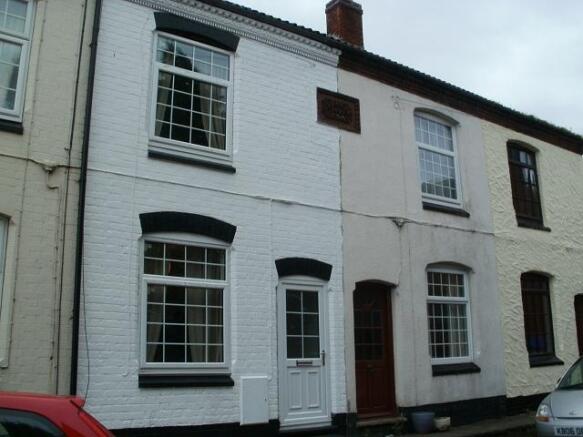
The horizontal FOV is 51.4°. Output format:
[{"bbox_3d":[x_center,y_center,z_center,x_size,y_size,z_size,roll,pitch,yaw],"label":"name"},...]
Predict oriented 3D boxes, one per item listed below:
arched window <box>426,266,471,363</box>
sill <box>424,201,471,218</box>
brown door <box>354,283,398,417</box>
[{"bbox_3d":[2.569,1.550,10.020,1.148,1.645,0.100,8,-14,-34],"label":"arched window"},{"bbox_3d":[2.578,-0.135,10.269,1.160,0.149,0.140,8,-14,-34],"label":"sill"},{"bbox_3d":[1.186,1.921,8.989,0.862,1.984,0.080,8,-14,-34],"label":"brown door"}]

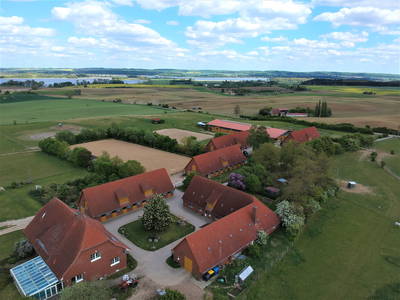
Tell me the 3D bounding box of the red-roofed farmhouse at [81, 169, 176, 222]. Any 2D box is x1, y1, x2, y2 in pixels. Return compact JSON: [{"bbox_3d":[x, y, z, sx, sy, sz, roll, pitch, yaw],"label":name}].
[{"bbox_3d":[-23.265,13.691,95.634,30.022,9.499,10.177,-14,21,-43],"label":"red-roofed farmhouse"}]

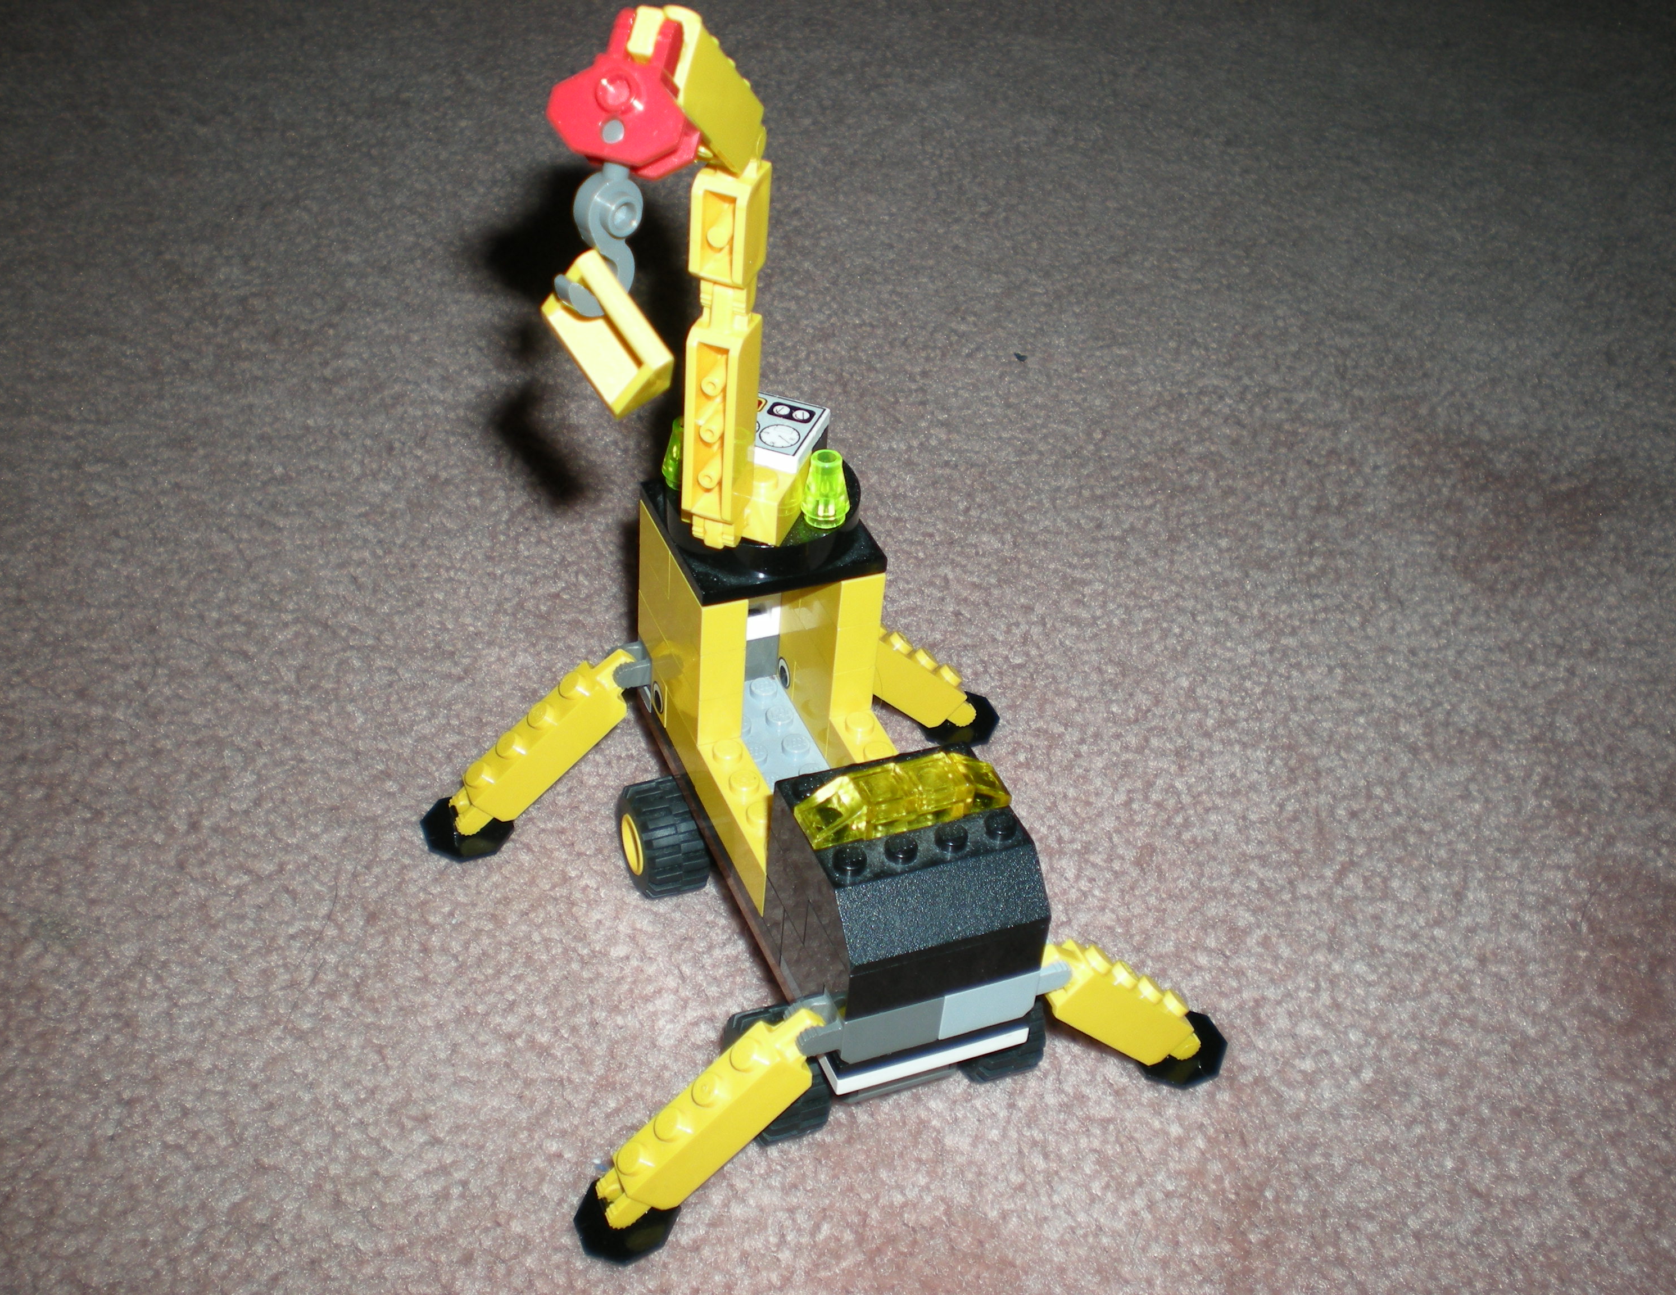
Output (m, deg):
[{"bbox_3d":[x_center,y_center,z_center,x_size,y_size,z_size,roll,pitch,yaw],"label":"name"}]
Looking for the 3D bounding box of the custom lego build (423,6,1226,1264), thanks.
[{"bbox_3d":[0.001,-0.016,0.280,0.113,0.162,0.106,-11,40,-20],"label":"custom lego build"}]

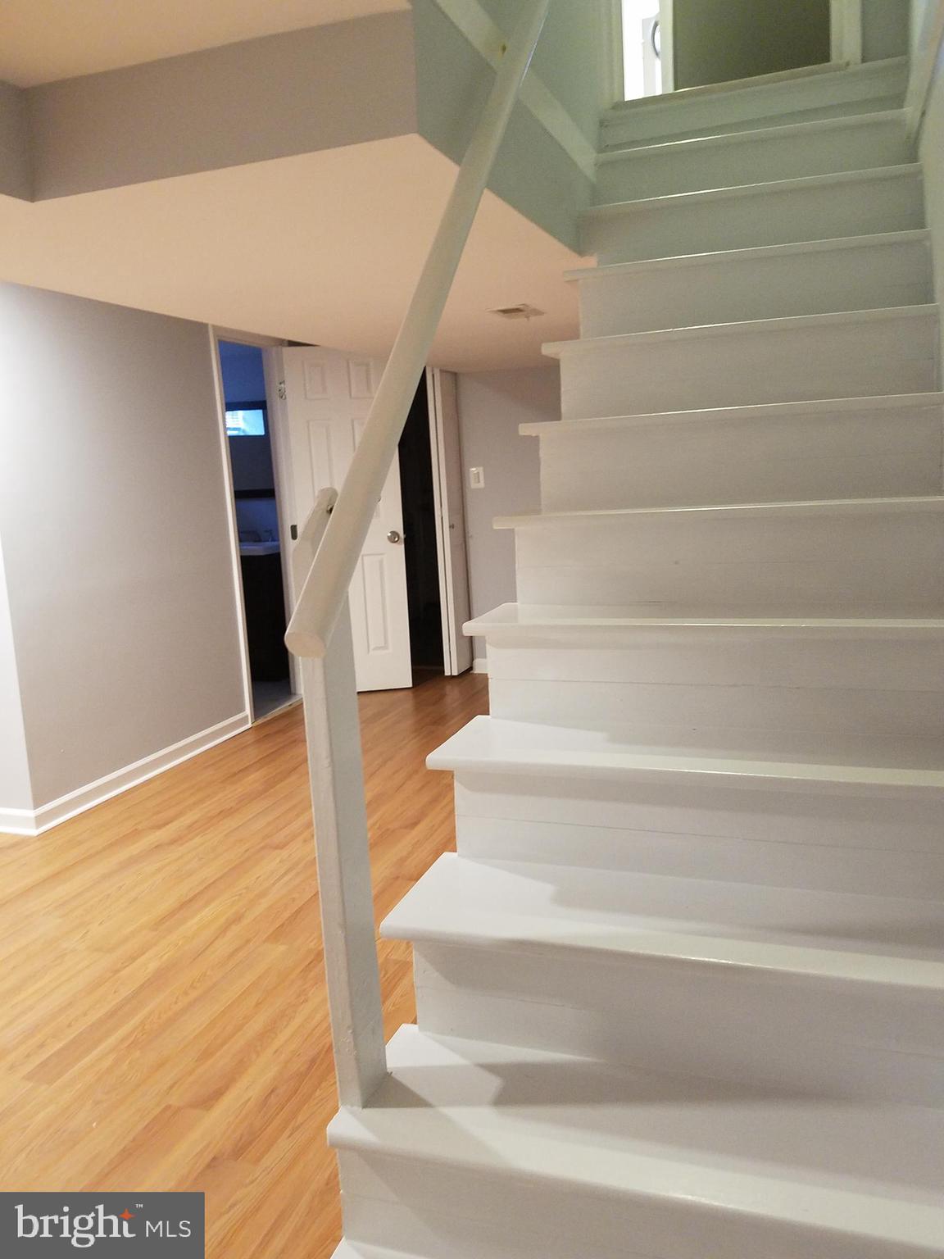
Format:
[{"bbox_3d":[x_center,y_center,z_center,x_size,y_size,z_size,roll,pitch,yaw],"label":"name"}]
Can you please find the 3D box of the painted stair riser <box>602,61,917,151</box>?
[{"bbox_3d":[0.901,-1.607,3.019,0.900,0.191,0.022,1,11,20],"label":"painted stair riser"}]

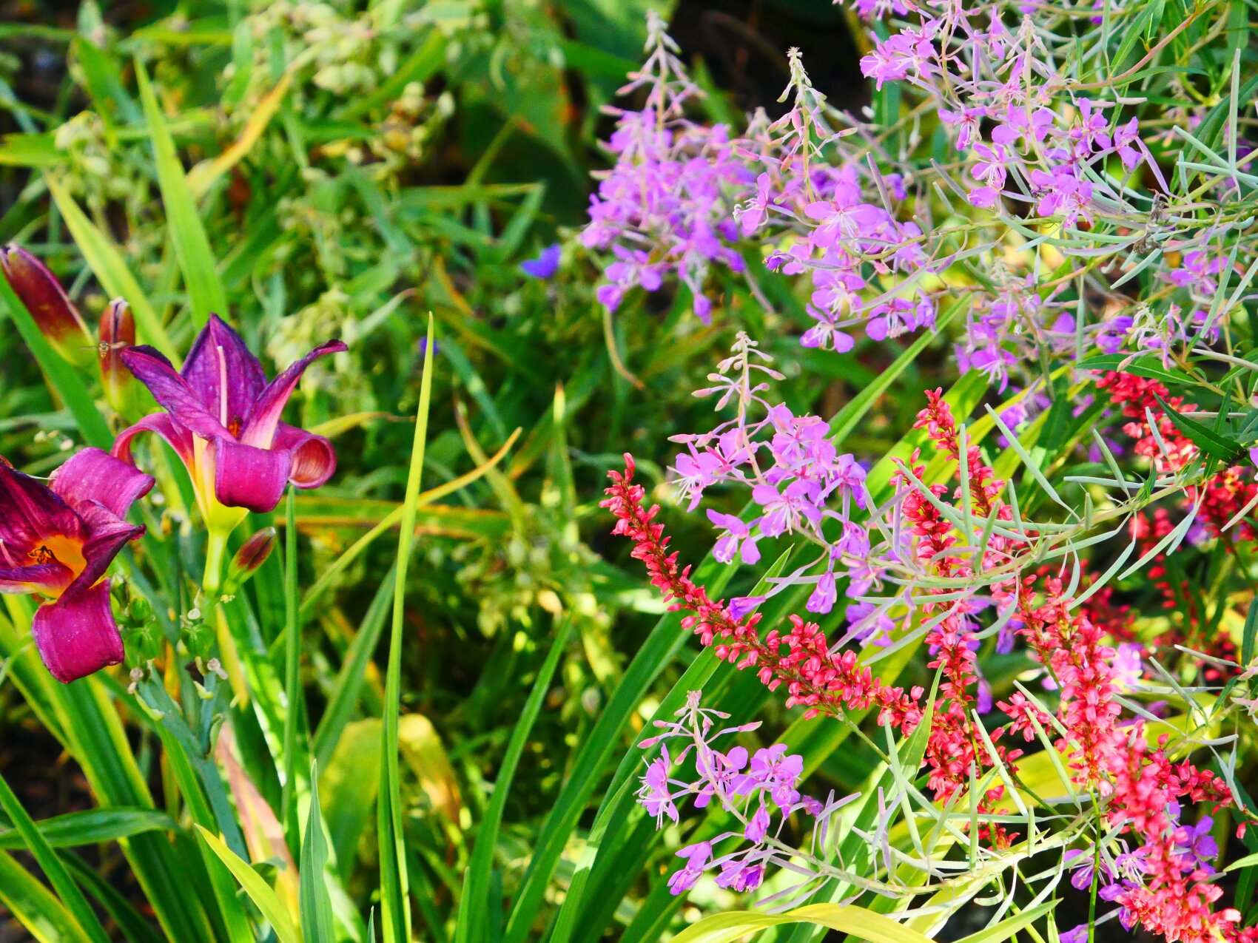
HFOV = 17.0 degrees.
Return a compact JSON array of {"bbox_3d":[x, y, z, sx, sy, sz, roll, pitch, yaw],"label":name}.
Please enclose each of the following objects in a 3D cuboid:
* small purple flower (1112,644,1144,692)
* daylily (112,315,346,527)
[{"bbox_3d":[0.224,0.089,1.920,0.023,0.022,0.014,-6,19,-19],"label":"small purple flower"},{"bbox_3d":[-0.192,-0.024,2.030,0.110,0.097,0.100,-2,17,-6],"label":"daylily"}]

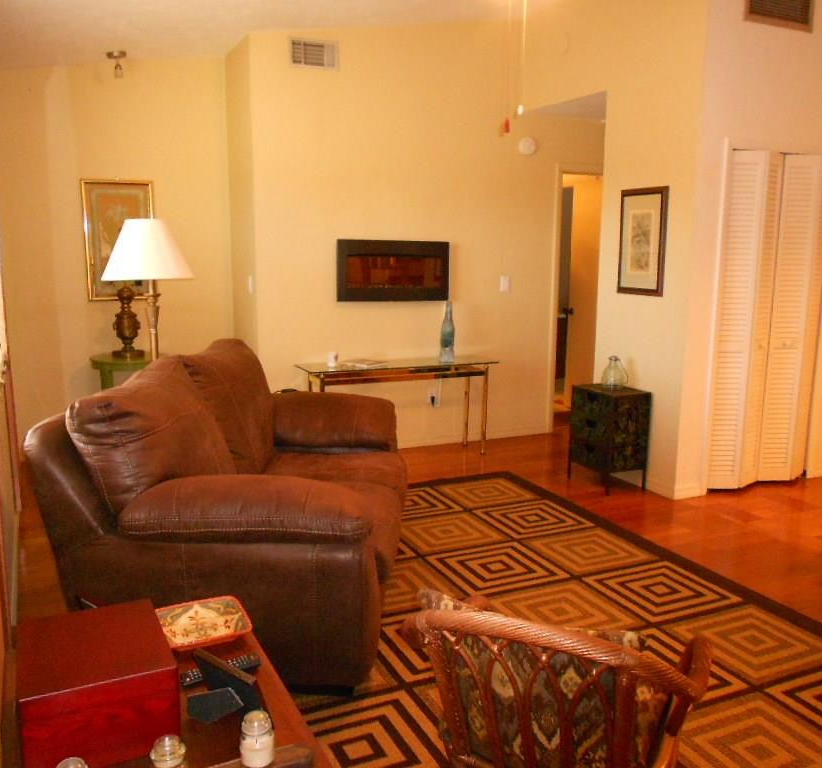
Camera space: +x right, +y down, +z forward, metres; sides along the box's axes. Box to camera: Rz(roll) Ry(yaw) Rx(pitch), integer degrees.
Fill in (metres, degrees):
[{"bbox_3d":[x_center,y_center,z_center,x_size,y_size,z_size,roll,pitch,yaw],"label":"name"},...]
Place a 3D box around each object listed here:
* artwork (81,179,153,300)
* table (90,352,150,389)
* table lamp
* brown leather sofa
[{"bbox_3d":[-2.064,-1.017,5.477,0.470,0.845,0.030,-4,10,-23],"label":"artwork"},{"bbox_3d":[-1.951,0.167,5.364,0.540,0.710,0.540,-4,10,-23],"label":"table"},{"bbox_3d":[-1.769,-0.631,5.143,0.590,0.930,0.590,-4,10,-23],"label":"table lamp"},{"bbox_3d":[-0.600,0.350,3.453,1.140,1.000,2.000,1,10,2],"label":"brown leather sofa"}]

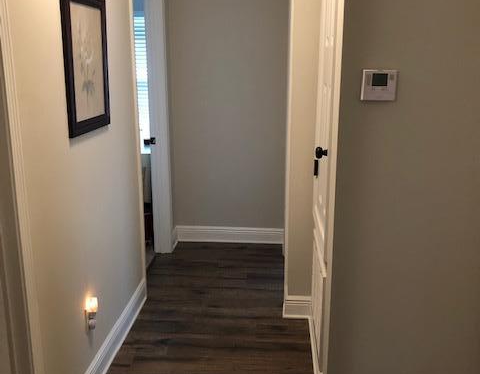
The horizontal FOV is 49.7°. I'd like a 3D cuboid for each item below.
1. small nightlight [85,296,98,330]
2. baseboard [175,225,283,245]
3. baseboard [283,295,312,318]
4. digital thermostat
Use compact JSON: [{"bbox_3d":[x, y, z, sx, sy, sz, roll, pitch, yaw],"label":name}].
[{"bbox_3d":[-0.689,0.586,2.399,0.050,0.146,0.046,1,14,4],"label":"small nightlight"},{"bbox_3d":[-0.086,0.419,4.469,0.946,0.139,0.022,1,14,4],"label":"baseboard"},{"bbox_3d":[0.351,0.738,3.178,0.169,0.139,0.022,1,14,4],"label":"baseboard"},{"bbox_3d":[0.505,-0.367,1.877,0.125,0.110,0.028,1,14,4],"label":"digital thermostat"}]

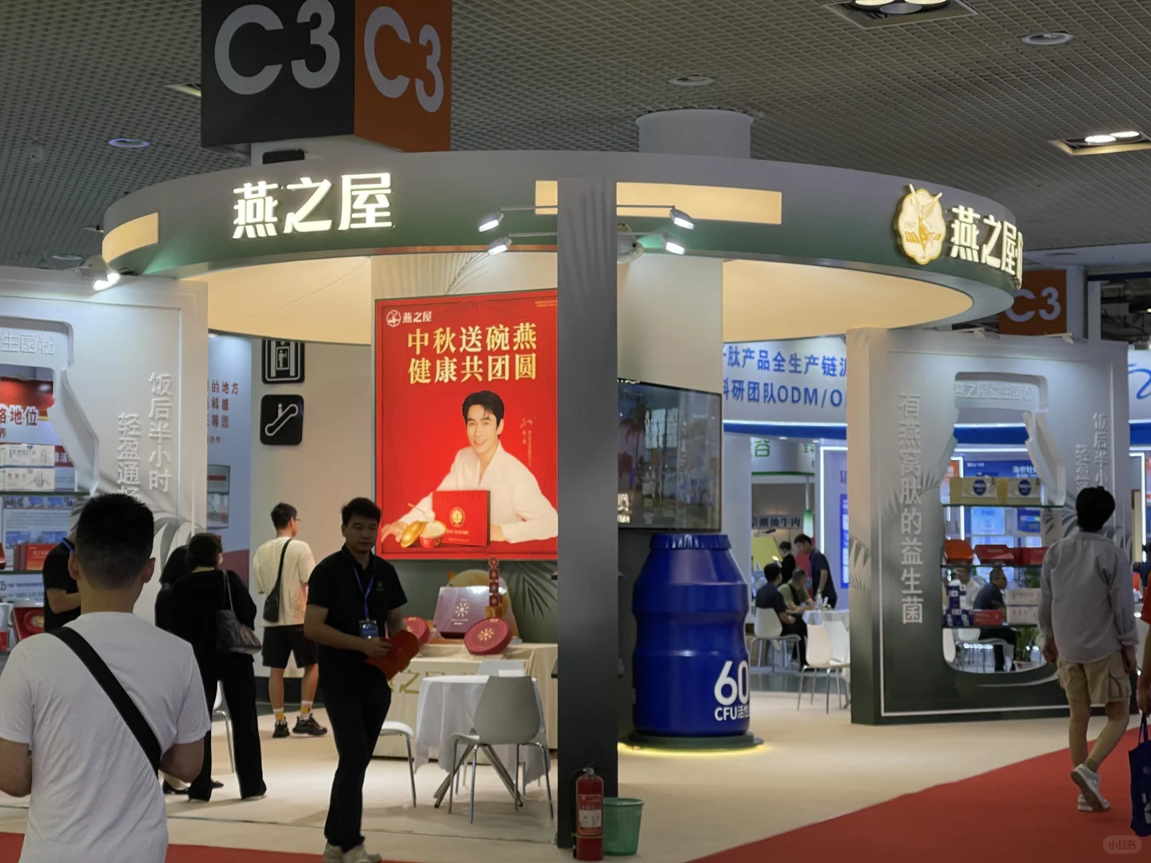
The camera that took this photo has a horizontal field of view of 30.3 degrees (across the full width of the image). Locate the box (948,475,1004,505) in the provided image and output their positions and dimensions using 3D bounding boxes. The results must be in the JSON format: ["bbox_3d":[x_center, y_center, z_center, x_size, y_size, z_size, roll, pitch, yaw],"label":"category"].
[{"bbox_3d":[3.382,0.506,18.041,0.372,0.231,0.150,1,-3,-26],"label":"box"}]

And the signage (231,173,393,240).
[{"bbox_3d":[-1.582,-1.353,12.777,1.164,0.350,0.100,-2,-3,28],"label":"signage"}]

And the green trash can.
[{"bbox_3d":[0.196,1.915,10.334,0.265,0.260,0.265,0,-3,0],"label":"green trash can"}]

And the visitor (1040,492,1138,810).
[{"bbox_3d":[2.916,1.240,12.142,0.530,1.790,0.450,-1,-3,24],"label":"visitor"}]

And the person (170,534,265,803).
[{"bbox_3d":[-2.117,1.376,12.643,0.530,1.570,0.360,-1,-3,10],"label":"person"}]

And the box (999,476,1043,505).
[{"bbox_3d":[3.805,0.514,18.246,0.371,0.237,0.150,1,-3,-26],"label":"box"}]

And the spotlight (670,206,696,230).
[{"bbox_3d":[0.568,-1.127,11.285,0.140,0.085,0.180,26,0,0],"label":"spotlight"}]

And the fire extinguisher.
[{"bbox_3d":[0.066,1.801,10.148,0.165,0.470,0.135,0,-3,3],"label":"fire extinguisher"}]

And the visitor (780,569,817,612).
[{"bbox_3d":[2.702,2.229,25.662,0.660,1.170,0.500,-2,-4,35],"label":"visitor"}]

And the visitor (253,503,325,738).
[{"bbox_3d":[-2.227,1.471,16.643,0.510,1.780,0.380,-1,-3,22],"label":"visitor"}]

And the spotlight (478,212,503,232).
[{"bbox_3d":[-0.448,-1.109,11.285,0.140,0.085,0.180,-26,0,0],"label":"spotlight"}]

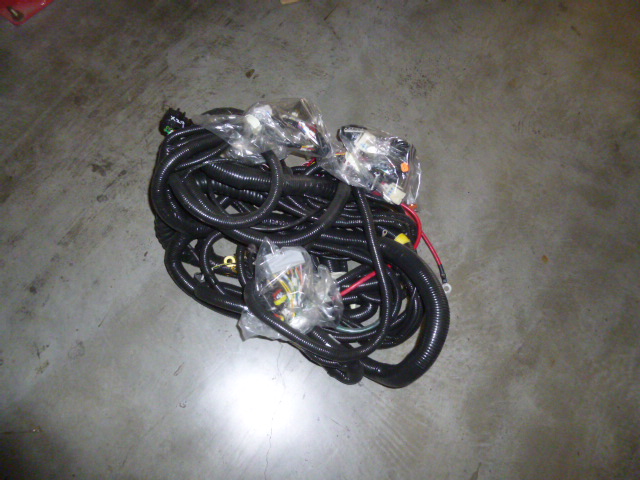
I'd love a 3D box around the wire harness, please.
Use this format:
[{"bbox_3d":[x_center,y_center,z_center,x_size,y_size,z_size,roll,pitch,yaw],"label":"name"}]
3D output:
[{"bbox_3d":[-0.034,-0.047,0.803,0.611,0.130,0.483,19,69,0],"label":"wire harness"}]

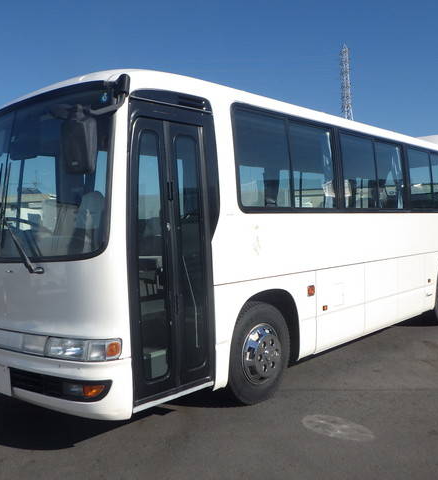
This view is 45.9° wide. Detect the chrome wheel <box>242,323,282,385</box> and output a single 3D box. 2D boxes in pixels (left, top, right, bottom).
[{"bbox_3d":[0.392,0.999,4.508,0.130,0.520,0.520,0,2,42],"label":"chrome wheel"}]

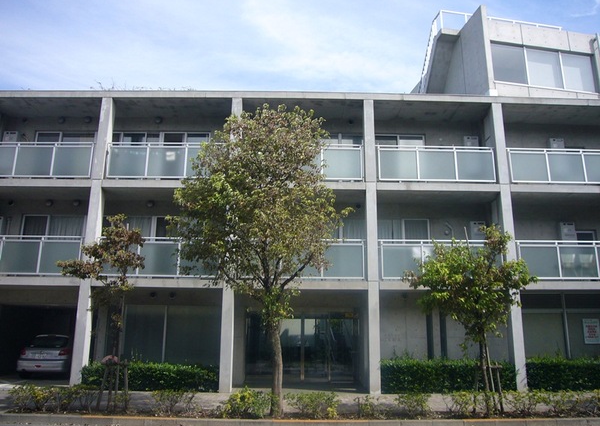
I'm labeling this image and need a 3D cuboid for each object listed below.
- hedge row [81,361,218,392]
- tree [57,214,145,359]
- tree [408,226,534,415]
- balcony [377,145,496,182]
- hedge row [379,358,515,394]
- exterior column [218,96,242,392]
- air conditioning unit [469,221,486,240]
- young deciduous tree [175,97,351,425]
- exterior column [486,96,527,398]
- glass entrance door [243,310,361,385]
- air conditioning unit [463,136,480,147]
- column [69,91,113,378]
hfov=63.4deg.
[{"bbox_3d":[-3.925,4.409,13.072,3.650,0.720,0.700,1,-14,-1],"label":"hedge row"},{"bbox_3d":[-4.283,1.961,10.165,1.875,3.962,1.650,1,-13,-1],"label":"tree"},{"bbox_3d":[3.544,2.106,9.893,2.800,3.900,2.600,1,-14,-1],"label":"tree"},{"bbox_3d":[4.036,-1.442,14.344,3.580,1.100,0.070,1,-14,-1],"label":"balcony"},{"bbox_3d":[3.965,4.441,13.173,3.650,0.840,0.700,1,-14,-1],"label":"hedge row"},{"bbox_3d":[-1.935,0.672,14.273,0.300,8.663,0.330,1,-13,-1],"label":"exterior column"},{"bbox_3d":[5.643,0.633,15.477,0.470,0.720,0.250,1,-13,-1],"label":"air conditioning unit"},{"bbox_3d":[-0.887,0.766,10.099,3.800,6.550,3.500,1,-14,-1],"label":"young deciduous tree"},{"bbox_3d":[5.972,0.756,13.970,0.290,8.473,0.380,1,-14,-1],"label":"exterior column"},{"bbox_3d":[0.060,4.466,16.157,3.767,2.192,0.100,1,-13,-1],"label":"glass entrance door"},{"bbox_3d":[5.680,-2.153,16.141,0.470,0.720,0.250,1,-13,-1],"label":"air conditioning unit"},{"bbox_3d":[-6.002,0.584,14.237,0.300,8.443,0.330,1,-13,-1],"label":"column"}]

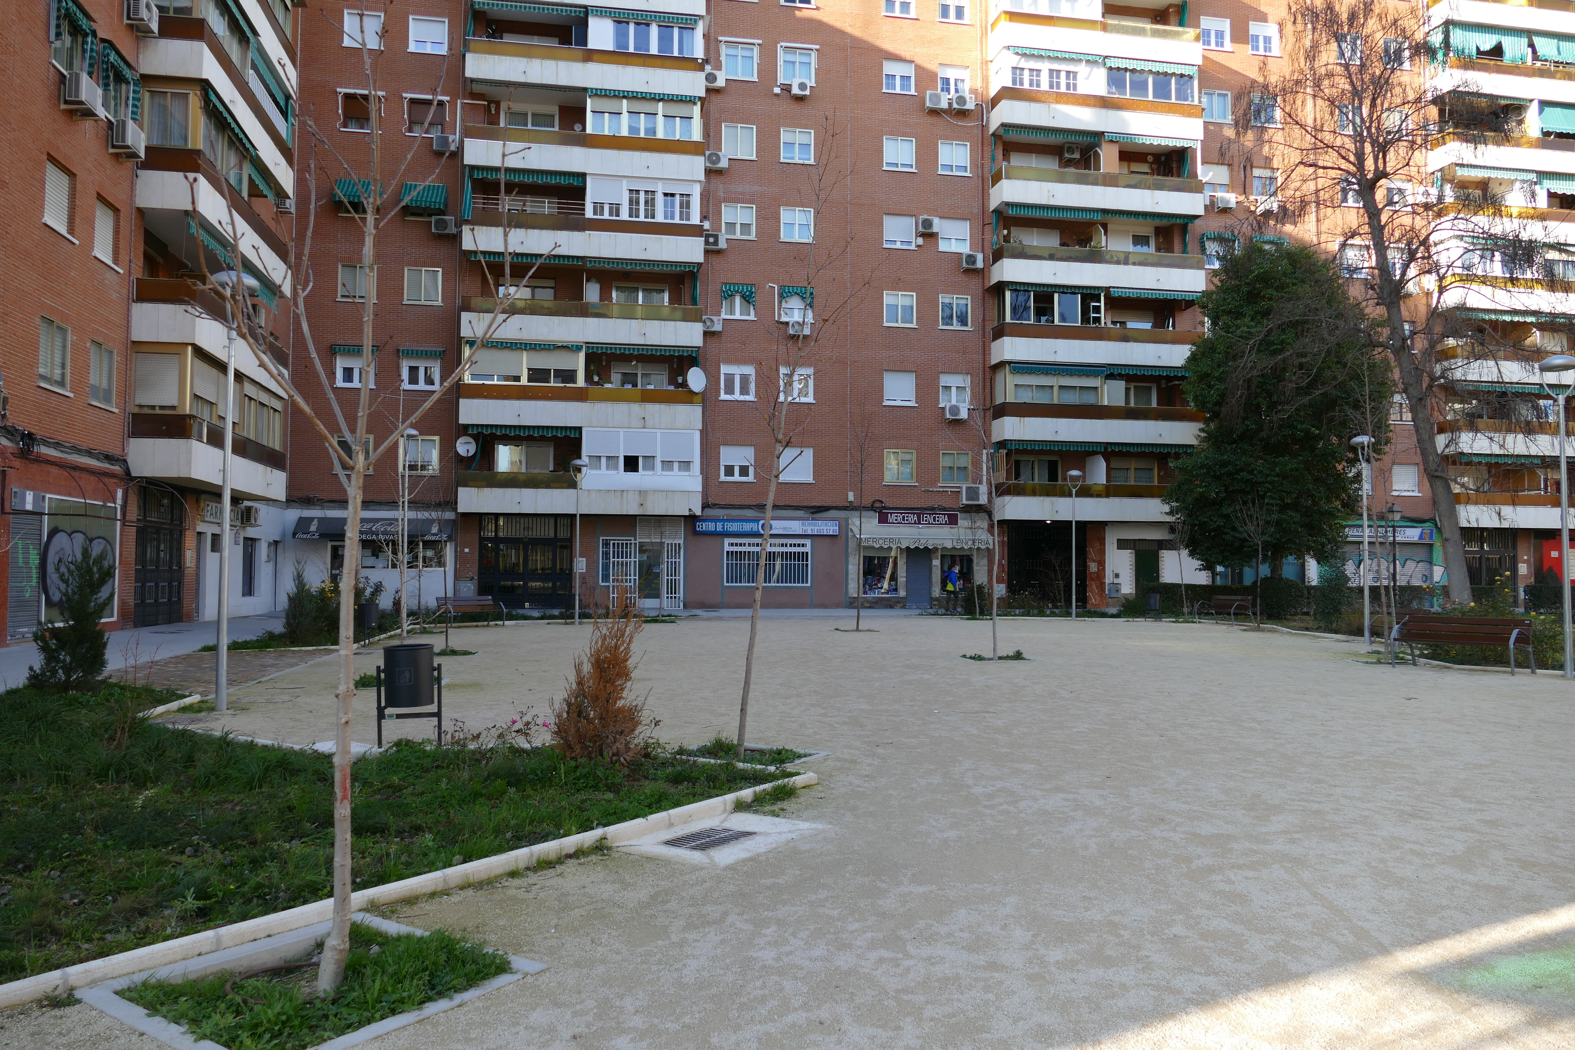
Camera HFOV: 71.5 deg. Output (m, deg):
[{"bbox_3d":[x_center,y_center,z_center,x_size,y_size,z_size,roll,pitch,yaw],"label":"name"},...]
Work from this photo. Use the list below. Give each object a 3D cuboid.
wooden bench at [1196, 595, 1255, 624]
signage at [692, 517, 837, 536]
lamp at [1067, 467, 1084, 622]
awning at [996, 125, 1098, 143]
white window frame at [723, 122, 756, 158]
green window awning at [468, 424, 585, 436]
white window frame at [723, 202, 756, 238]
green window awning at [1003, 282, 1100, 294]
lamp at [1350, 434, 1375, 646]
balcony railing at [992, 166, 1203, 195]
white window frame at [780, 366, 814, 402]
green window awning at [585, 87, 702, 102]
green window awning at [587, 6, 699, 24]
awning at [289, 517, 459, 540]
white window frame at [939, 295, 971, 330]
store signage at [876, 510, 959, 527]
[{"bbox_3d":[12.571,2.431,31.406,0.720,0.820,1.820,1,-3,-14],"label":"wooden bench"},{"bbox_3d":[-0.670,0.083,37.194,5.004,0.535,0.170,1,-3,-11],"label":"signage"},{"bbox_3d":[8.267,0.572,31.599,0.430,4.335,0.430,1,-3,-11],"label":"lamp"},{"bbox_3d":[9.329,-13.829,38.867,3.629,0.349,0.300,1,-3,-11],"label":"awning"},{"bbox_3d":[-1.648,-13.169,37.717,1.179,1.221,0.160,1,-3,-11],"label":"white window frame"},{"bbox_3d":[-8.685,-3.115,36.137,3.650,0.360,0.300,1,-3,-11],"label":"green window awning"},{"bbox_3d":[-1.644,-10.391,37.598,1.163,1.214,0.160,1,-3,-11],"label":"white window frame"},{"bbox_3d":[9.688,-8.524,39.554,3.703,0.272,0.350,1,-3,-11],"label":"green window awning"},{"bbox_3d":[11.722,0.291,22.203,0.480,4.250,0.480,-1,-3,28],"label":"lamp"},{"bbox_3d":[11.488,-12.565,40.498,7.835,0.499,1.182,1,-3,-11],"label":"balcony railing"},{"bbox_3d":[0.348,-4.930,38.508,1.236,1.244,0.130,1,-3,-11],"label":"white window frame"},{"bbox_3d":[-4.834,-14.456,36.857,3.746,0.220,0.250,1,-3,-11],"label":"green window awning"},{"bbox_3d":[-4.864,-17.200,37.108,3.741,0.302,0.350,1,-3,-11],"label":"green window awning"},{"bbox_3d":[-13.257,0.129,35.326,4.844,0.720,0.800,1,-3,-11],"label":"awning"},{"bbox_3d":[6.107,-7.707,39.723,1.217,1.254,0.130,1,-3,-11],"label":"white window frame"},{"bbox_3d":[4.755,-0.200,39.588,3.100,0.500,0.150,1,-3,-11],"label":"store signage"}]

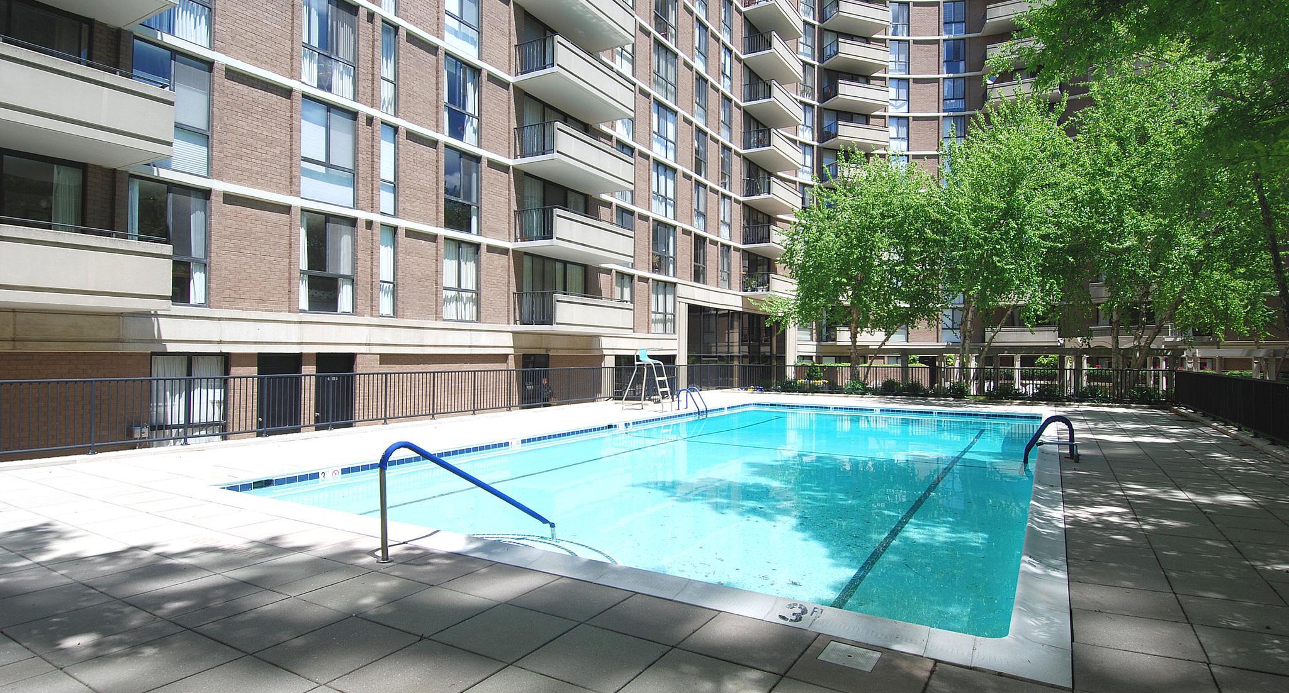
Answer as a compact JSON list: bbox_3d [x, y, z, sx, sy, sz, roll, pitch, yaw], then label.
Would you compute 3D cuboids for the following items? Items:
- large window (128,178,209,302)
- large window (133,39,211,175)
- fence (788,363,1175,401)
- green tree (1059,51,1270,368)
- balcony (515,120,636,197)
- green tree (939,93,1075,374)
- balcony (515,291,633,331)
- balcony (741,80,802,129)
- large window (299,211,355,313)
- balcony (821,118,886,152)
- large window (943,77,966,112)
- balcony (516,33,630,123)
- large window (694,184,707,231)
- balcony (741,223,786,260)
[{"bbox_3d":[-9.258,-2.003,12.600,0.150,2.360,1.420,-1,-1,32],"label":"large window"},{"bbox_3d":[-9.418,-4.696,12.943,0.150,2.421,1.305,0,-1,32],"label":"large window"},{"bbox_3d":[11.378,1.343,23.660,12.650,1.100,0.070,-1,-1,31],"label":"fence"},{"bbox_3d":[18.844,-4.241,23.300,7.000,12.560,6.700,-1,-1,32],"label":"green tree"},{"bbox_3d":[-2.302,-6.425,22.408,1.750,1.220,4.450,0,-1,32],"label":"balcony"},{"bbox_3d":[14.131,-3.892,25.200,5.600,11.920,5.700,-1,-1,32],"label":"green tree"},{"bbox_3d":[-2.337,-1.045,22.339,1.750,1.220,4.450,0,-1,32],"label":"balcony"},{"bbox_3d":[7.366,-13.725,36.992,1.900,1.120,4.550,-1,-1,32],"label":"balcony"},{"bbox_3d":[-7.573,-1.957,15.332,0.150,2.360,1.430,-1,-1,32],"label":"large window"},{"bbox_3d":[13.750,-13.640,42.000,4.100,1.120,1.750,0,-1,-20],"label":"balcony"},{"bbox_3d":[21.050,-17.057,43.950,1.420,2.360,0.150,0,-1,6],"label":"large window"},{"bbox_3d":[-2.285,-9.115,22.443,1.750,1.220,4.450,0,-1,32],"label":"balcony"},{"bbox_3d":[2.704,-6.890,32.058,0.150,2.330,1.420,-1,-1,32],"label":"large window"},{"bbox_3d":[7.444,-5.816,36.745,1.800,1.100,4.500,-1,-1,33],"label":"balcony"}]

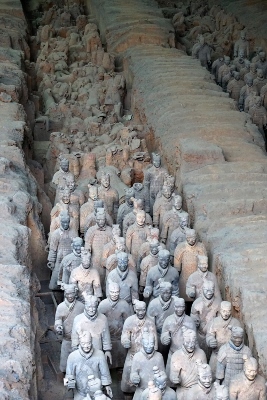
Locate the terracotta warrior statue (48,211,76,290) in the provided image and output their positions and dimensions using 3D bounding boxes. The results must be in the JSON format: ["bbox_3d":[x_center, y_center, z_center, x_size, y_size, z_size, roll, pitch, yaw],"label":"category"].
[{"bbox_3d":[-1.186,1.058,20.022,0.550,1.900,0.420,-3,18,-10],"label":"terracotta warrior statue"}]

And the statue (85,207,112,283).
[{"bbox_3d":[-0.648,1.049,22.235,0.550,1.820,0.450,-1,17,-5],"label":"statue"}]

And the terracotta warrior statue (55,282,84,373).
[{"bbox_3d":[-0.984,2.187,18.513,0.530,1.820,0.450,-1,17,-5],"label":"terracotta warrior statue"}]

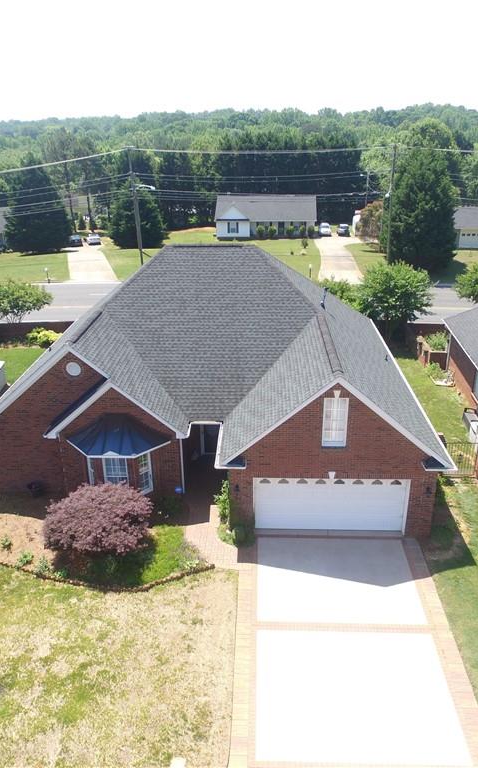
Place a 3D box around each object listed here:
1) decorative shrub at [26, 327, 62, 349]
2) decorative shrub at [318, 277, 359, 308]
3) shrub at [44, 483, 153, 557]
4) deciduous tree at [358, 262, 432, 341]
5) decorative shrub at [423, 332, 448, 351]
[{"bbox_3d":[-12.050,-2.876,36.895,2.400,1.350,1.600,0,23,2],"label":"decorative shrub"},{"bbox_3d":[6.399,-4.657,37.495,2.900,3.650,2.800,0,23,2],"label":"decorative shrub"},{"bbox_3d":[-4.398,4.347,18.692,3.350,2.050,3.000,0,23,2],"label":"shrub"},{"bbox_3d":[9.108,-4.596,35.335,4.300,5.150,4.100,0,23,2],"label":"deciduous tree"},{"bbox_3d":[11.025,-2.233,33.535,1.200,1.750,1.200,0,23,2],"label":"decorative shrub"}]

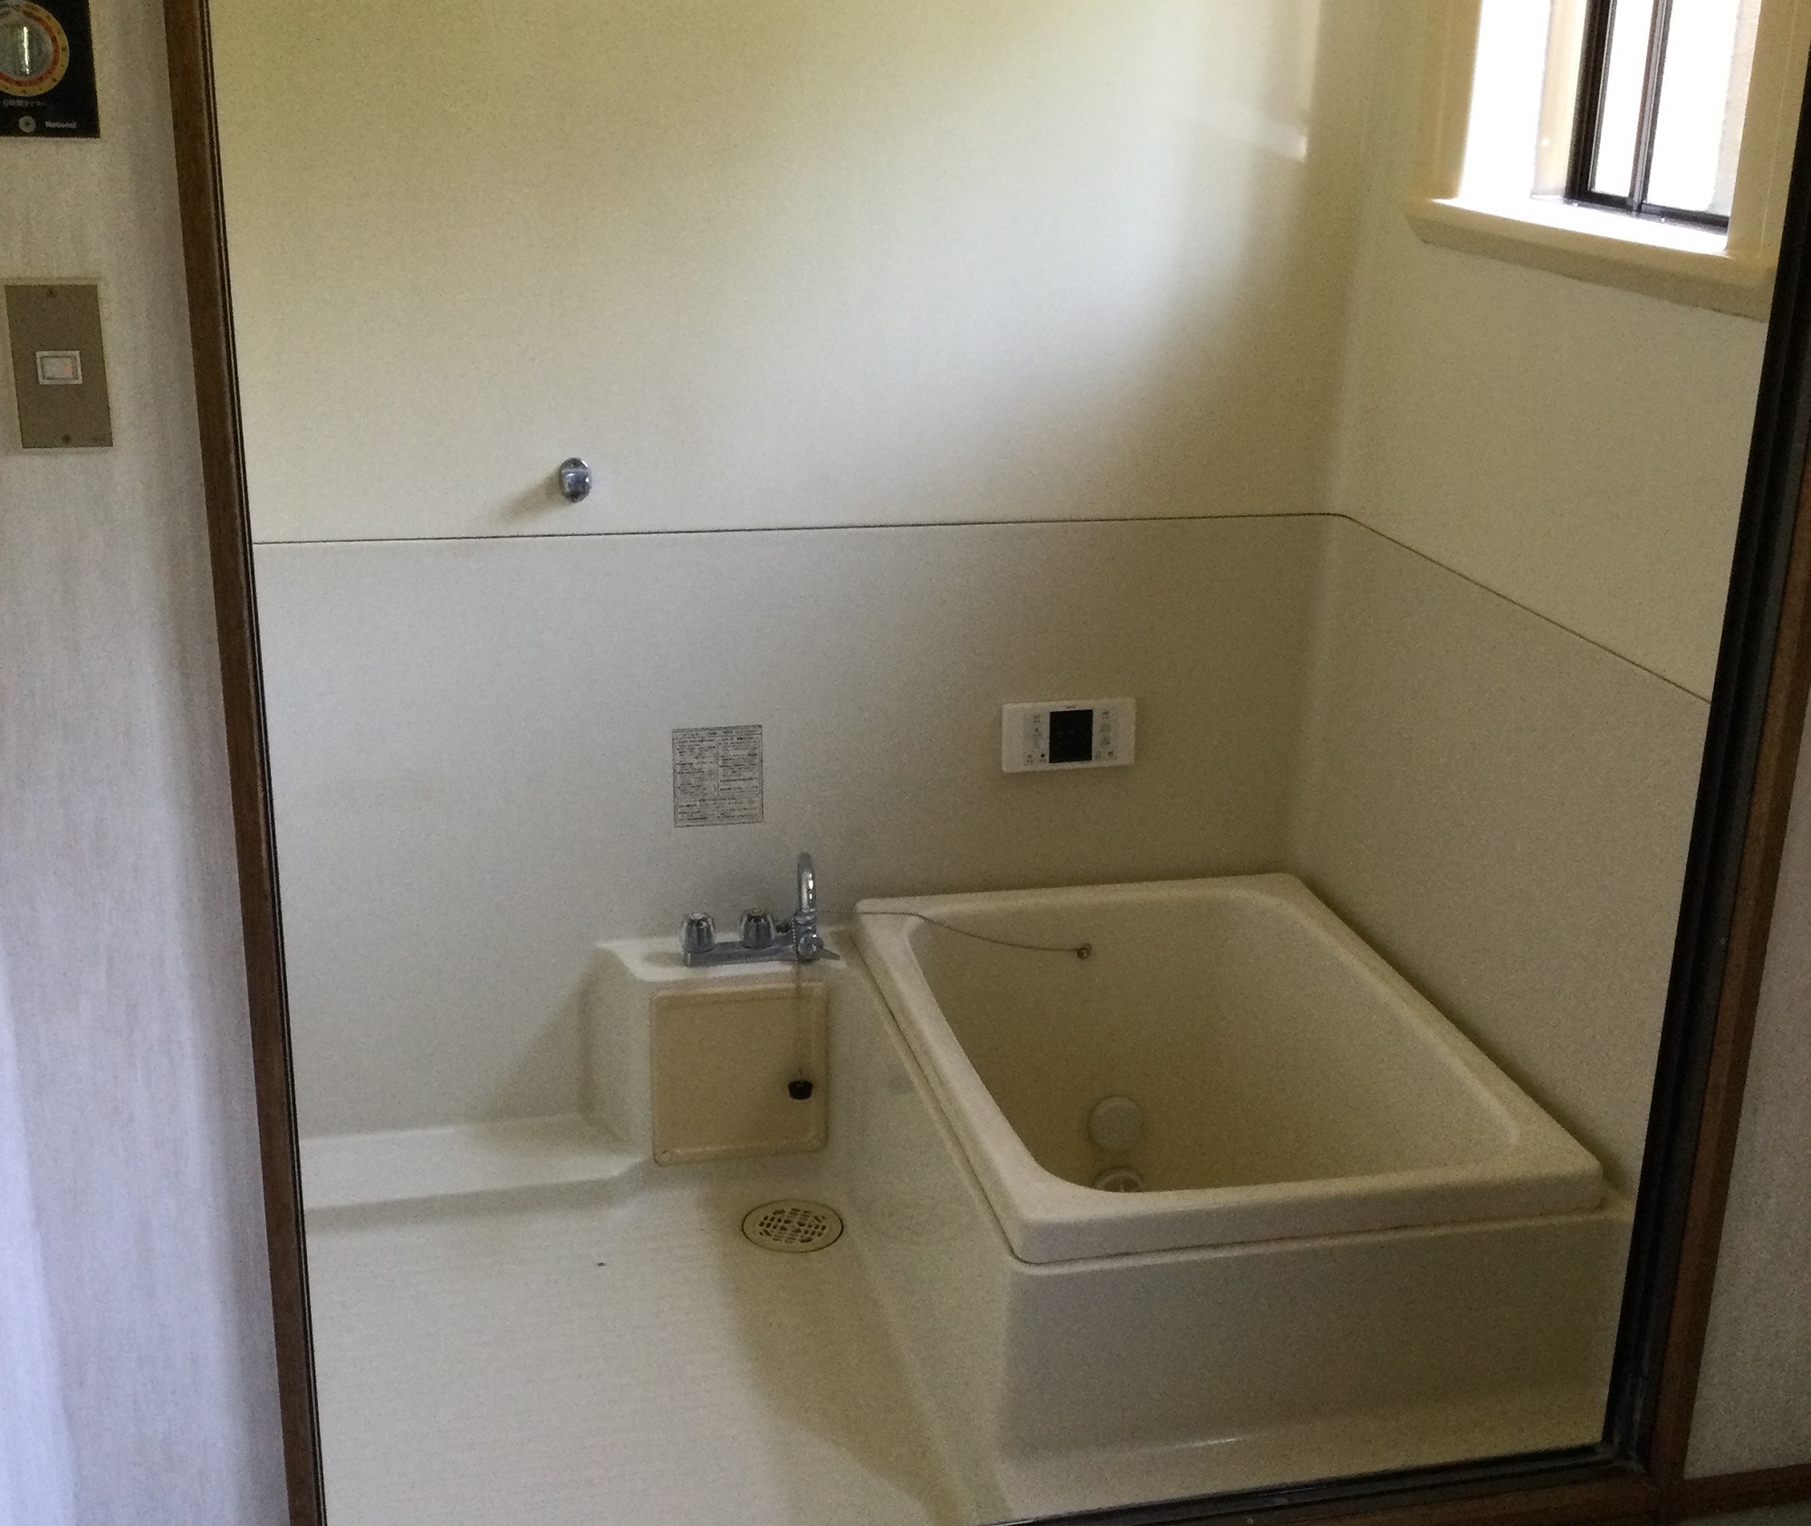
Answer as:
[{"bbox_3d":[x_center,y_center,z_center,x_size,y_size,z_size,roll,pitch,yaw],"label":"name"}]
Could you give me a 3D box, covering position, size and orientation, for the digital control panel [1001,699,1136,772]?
[{"bbox_3d":[0.238,-0.040,3.141,0.202,0.103,0.022,-3,19,-12],"label":"digital control panel"}]

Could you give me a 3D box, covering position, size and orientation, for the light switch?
[{"bbox_3d":[-0.636,-0.297,1.627,0.068,0.121,0.010,-3,19,-12],"label":"light switch"}]

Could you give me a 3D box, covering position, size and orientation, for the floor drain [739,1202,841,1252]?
[{"bbox_3d":[-0.145,0.621,2.903,0.134,0.012,0.134,1,18,0],"label":"floor drain"}]

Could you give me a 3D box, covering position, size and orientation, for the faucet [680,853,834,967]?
[{"bbox_3d":[-0.198,0.197,2.938,0.207,0.150,0.130,-3,19,-12],"label":"faucet"}]

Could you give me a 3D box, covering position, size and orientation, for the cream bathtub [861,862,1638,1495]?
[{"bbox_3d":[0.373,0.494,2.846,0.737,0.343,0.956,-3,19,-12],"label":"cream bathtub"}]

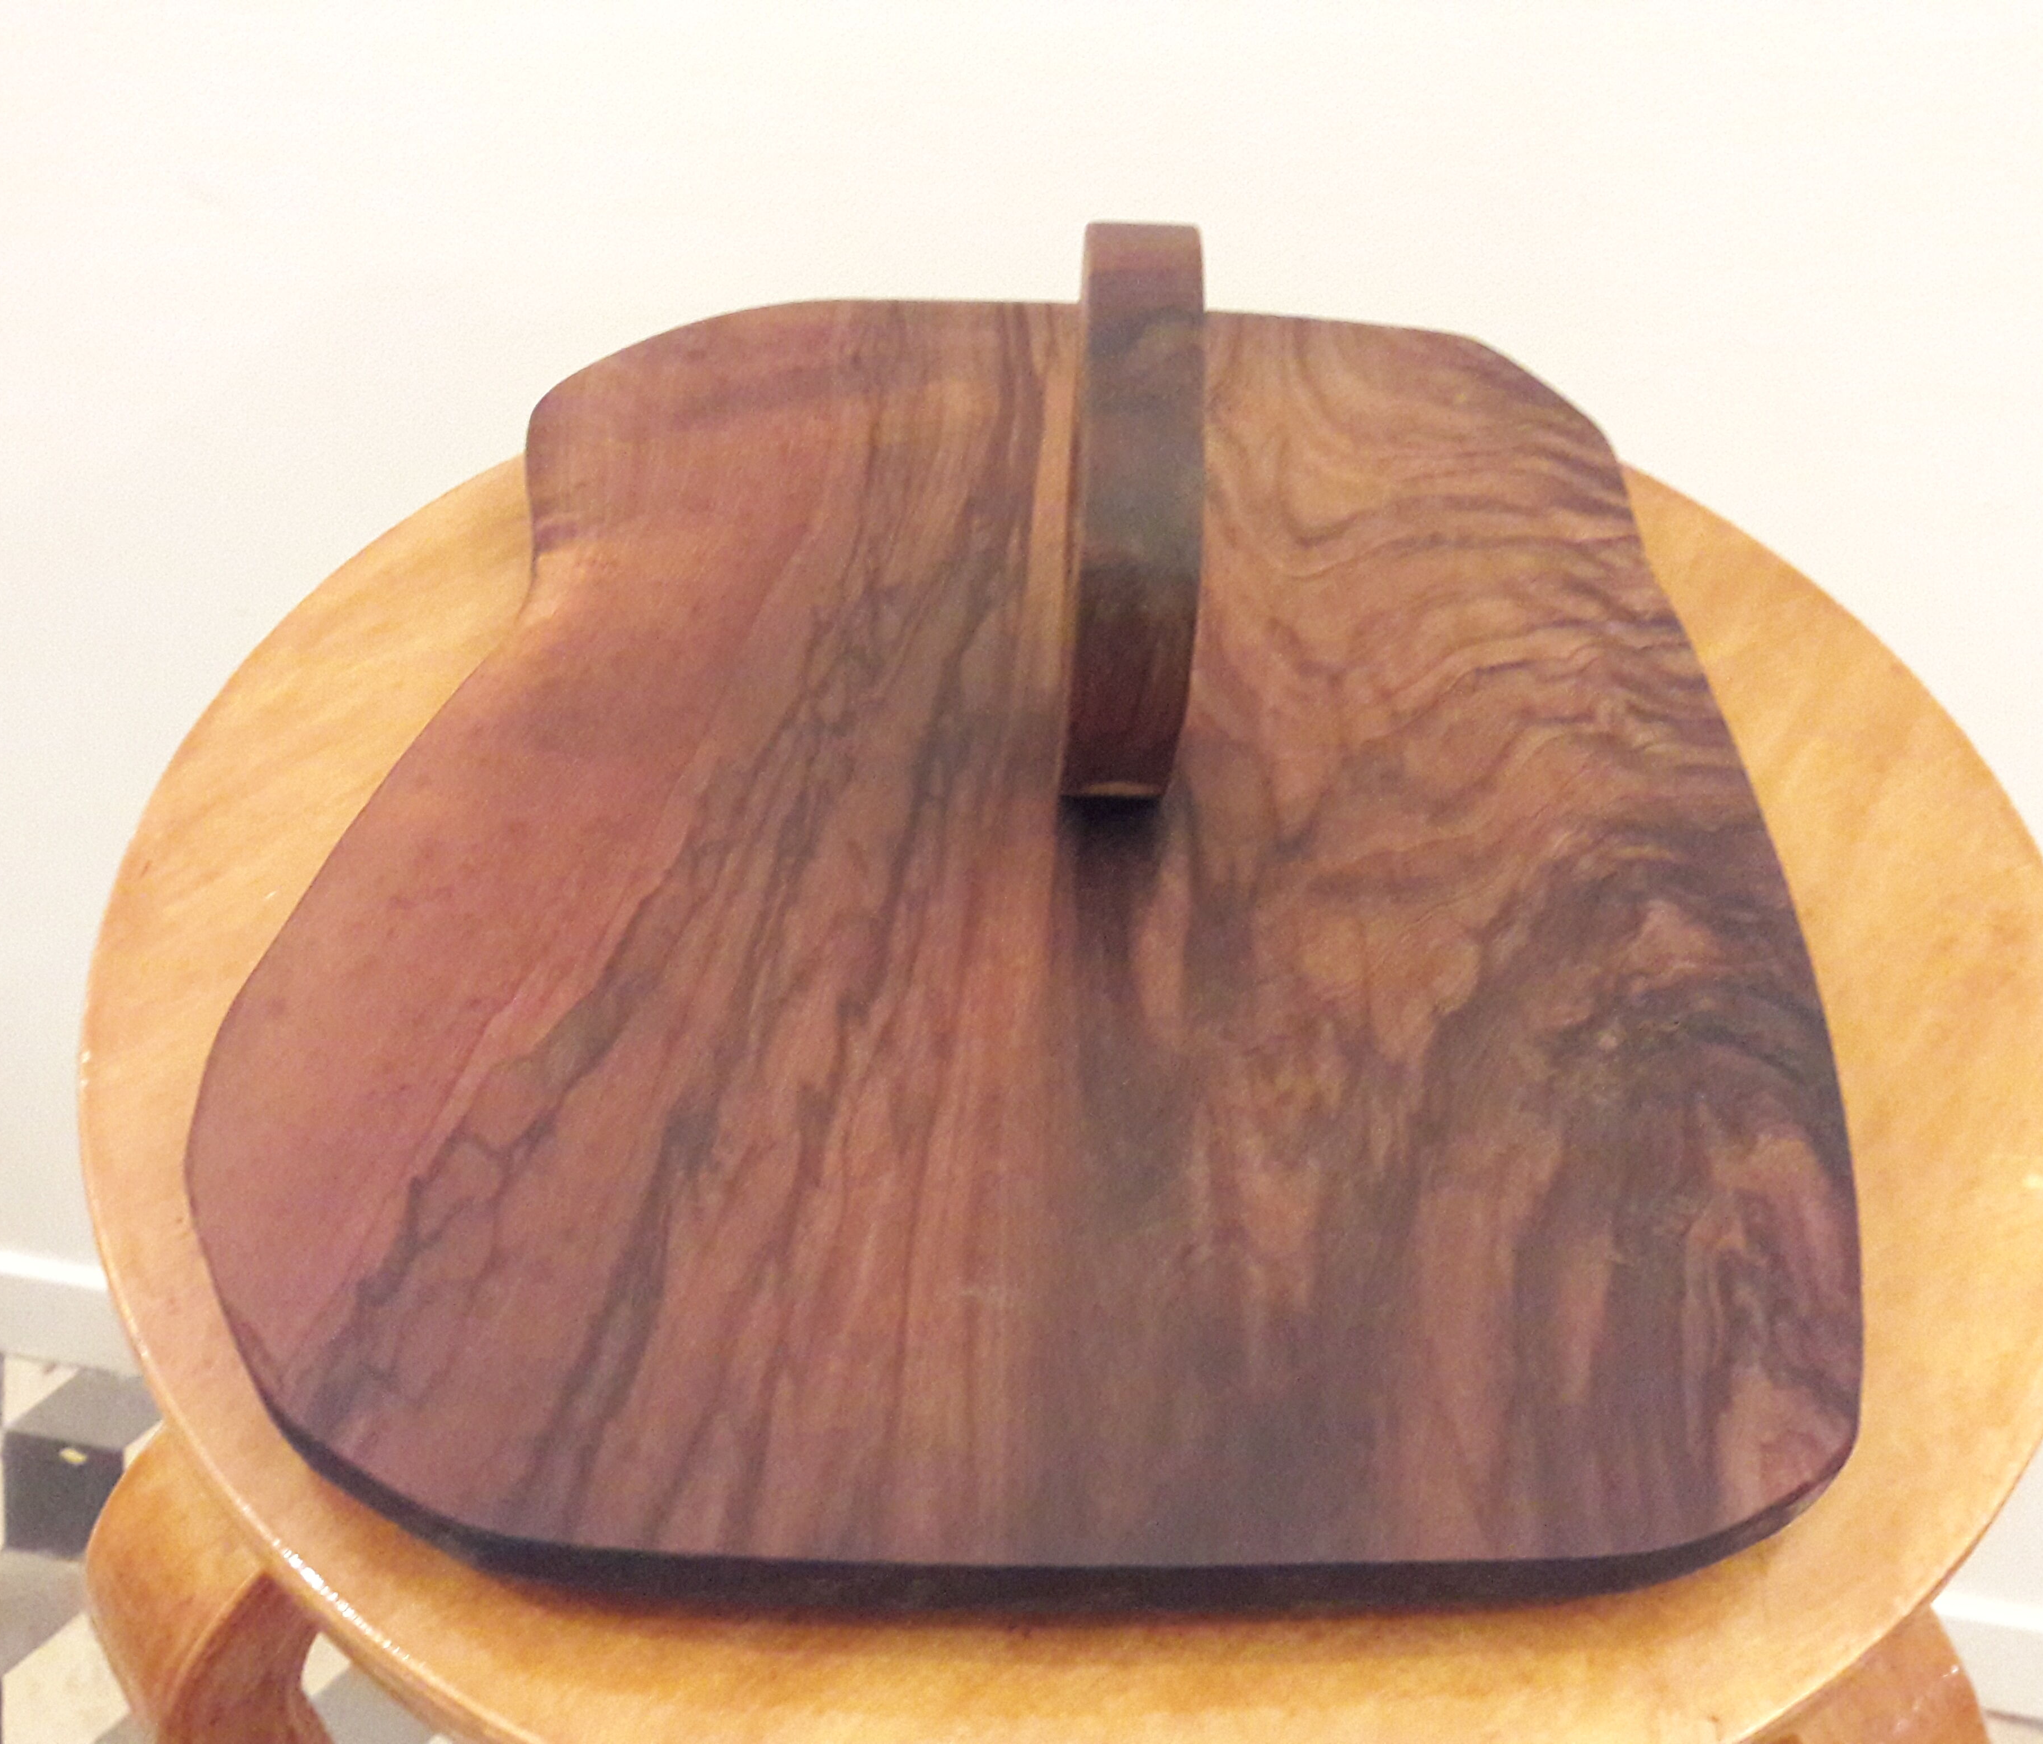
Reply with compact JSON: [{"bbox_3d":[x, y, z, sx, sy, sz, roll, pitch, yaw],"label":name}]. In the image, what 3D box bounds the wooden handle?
[{"bbox_3d":[0.020,-0.073,0.351,0.020,0.071,0.108,3,47,-1],"label":"wooden handle"}]

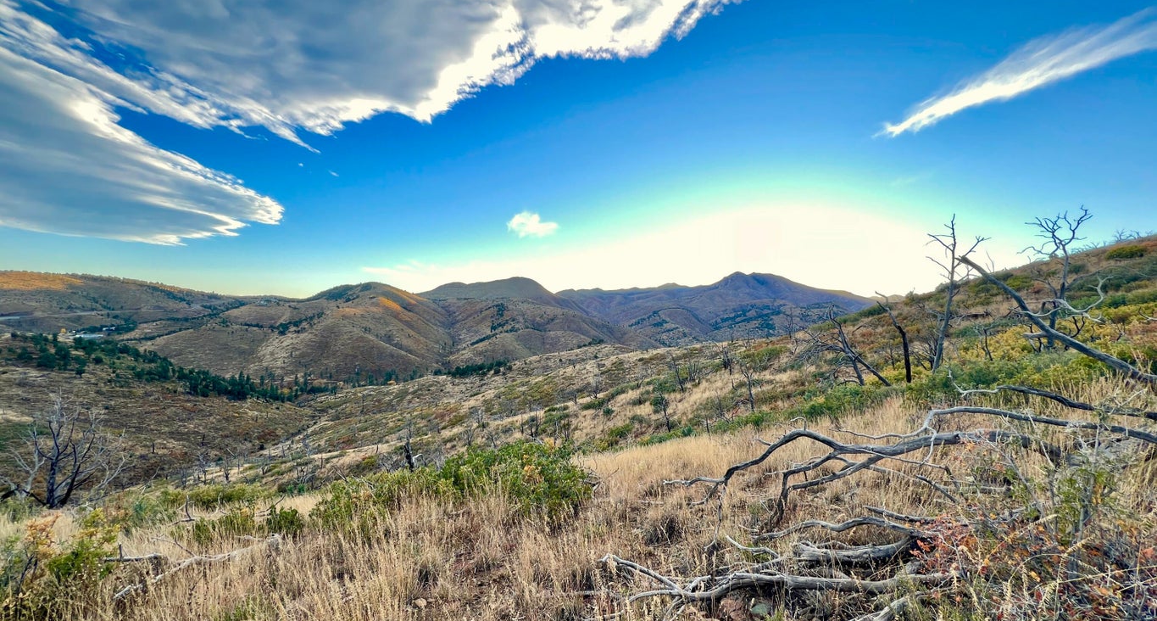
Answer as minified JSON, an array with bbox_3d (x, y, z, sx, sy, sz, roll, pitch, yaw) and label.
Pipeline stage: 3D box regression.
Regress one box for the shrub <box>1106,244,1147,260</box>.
[{"bbox_3d":[42.867,-4.598,34.000,1.900,1.200,2.100,0,0,-38],"label":"shrub"}]

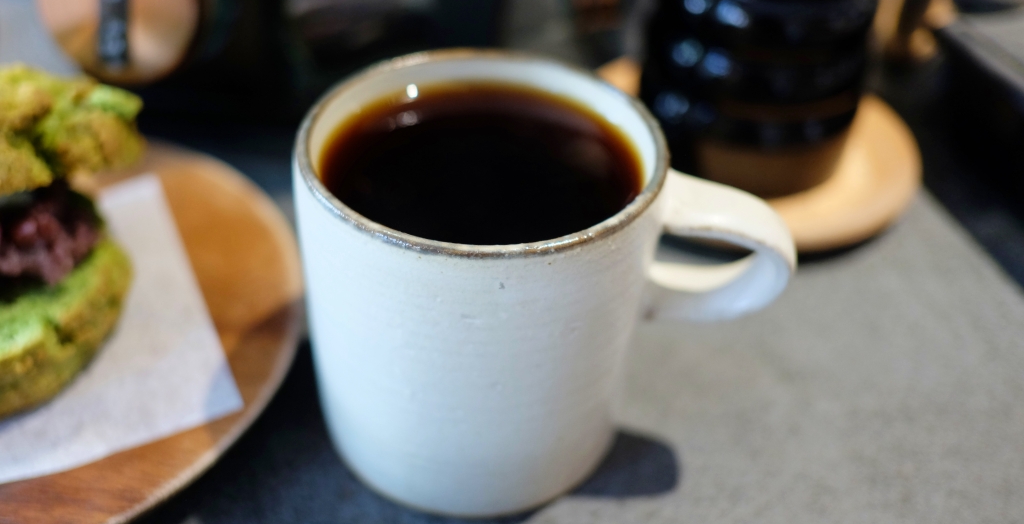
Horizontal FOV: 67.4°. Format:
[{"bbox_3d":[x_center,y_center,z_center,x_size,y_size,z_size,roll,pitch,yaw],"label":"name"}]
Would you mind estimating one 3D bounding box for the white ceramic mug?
[{"bbox_3d":[0.007,0.007,0.200,0.119,0.087,0.087,11,43,7],"label":"white ceramic mug"}]

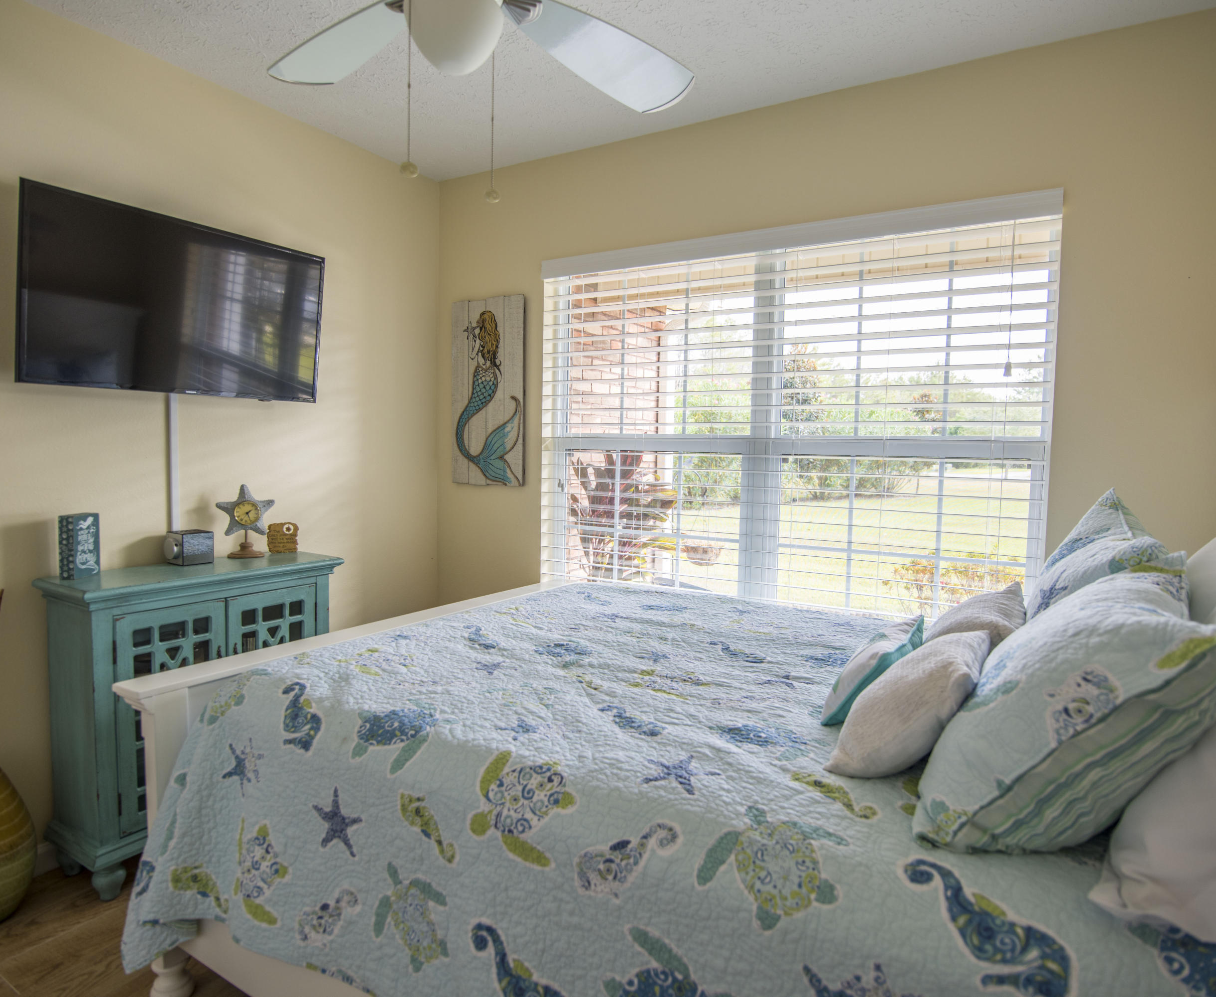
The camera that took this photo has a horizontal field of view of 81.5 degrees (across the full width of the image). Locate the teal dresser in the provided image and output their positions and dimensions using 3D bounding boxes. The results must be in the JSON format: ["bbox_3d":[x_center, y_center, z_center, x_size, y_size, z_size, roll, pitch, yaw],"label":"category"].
[{"bbox_3d":[-1.264,0.650,2.231,0.310,0.862,0.780,3,4,31],"label":"teal dresser"}]

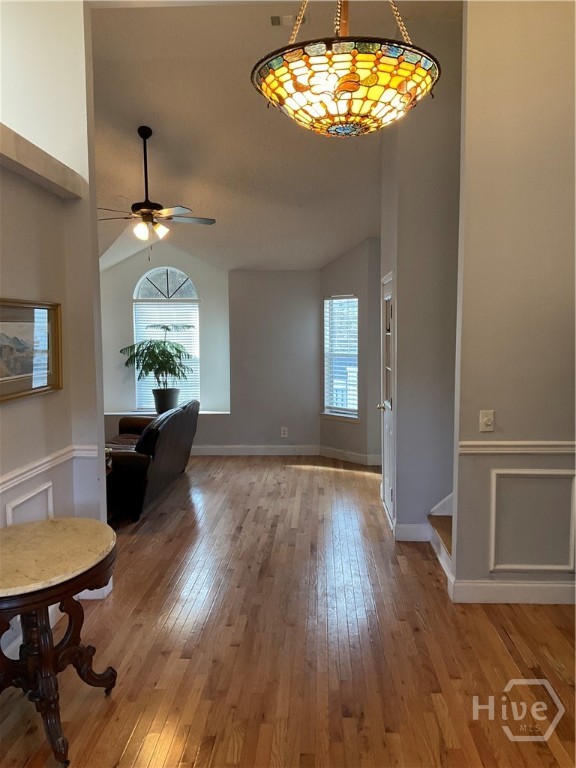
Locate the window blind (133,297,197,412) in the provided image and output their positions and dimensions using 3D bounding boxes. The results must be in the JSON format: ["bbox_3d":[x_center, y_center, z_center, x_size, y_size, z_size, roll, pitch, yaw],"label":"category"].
[{"bbox_3d":[-1.658,-0.376,8.822,0.876,1.480,0.060,0,5,3],"label":"window blind"}]

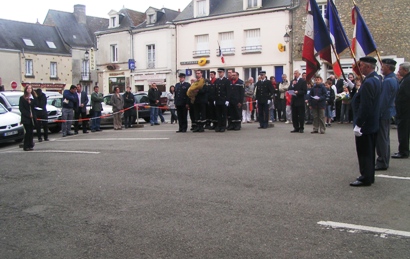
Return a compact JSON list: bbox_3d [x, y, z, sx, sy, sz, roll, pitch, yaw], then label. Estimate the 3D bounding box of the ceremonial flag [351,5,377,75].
[{"bbox_3d":[2.439,-1.365,6.900,0.400,1.100,0.250,0,4,0],"label":"ceremonial flag"}]

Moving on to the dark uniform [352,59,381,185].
[{"bbox_3d":[2.199,-0.103,6.117,0.420,1.750,0.560,2,5,22],"label":"dark uniform"}]

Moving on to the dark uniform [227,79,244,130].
[{"bbox_3d":[0.945,-0.744,13.500,0.540,1.550,0.350,1,5,16],"label":"dark uniform"}]

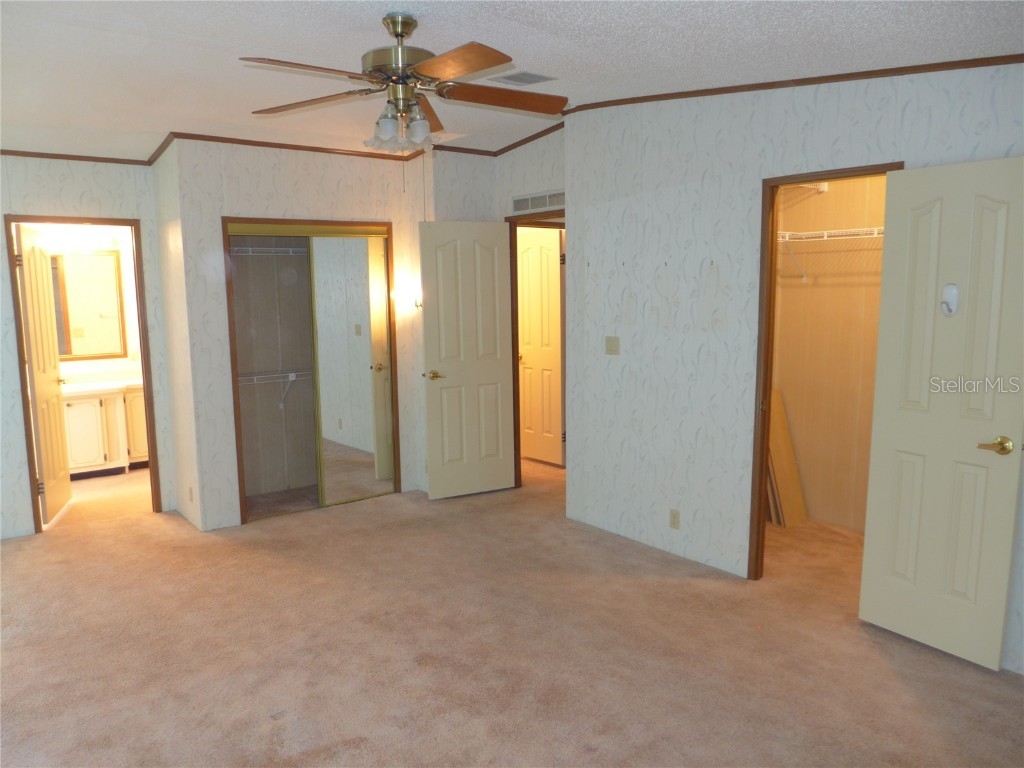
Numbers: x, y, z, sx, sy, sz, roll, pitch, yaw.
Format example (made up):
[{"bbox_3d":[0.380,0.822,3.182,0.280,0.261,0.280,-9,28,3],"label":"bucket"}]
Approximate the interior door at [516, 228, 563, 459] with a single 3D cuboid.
[{"bbox_3d":[0.227,-0.313,6.172,0.040,1.990,0.567,-9,11,-44],"label":"interior door"}]

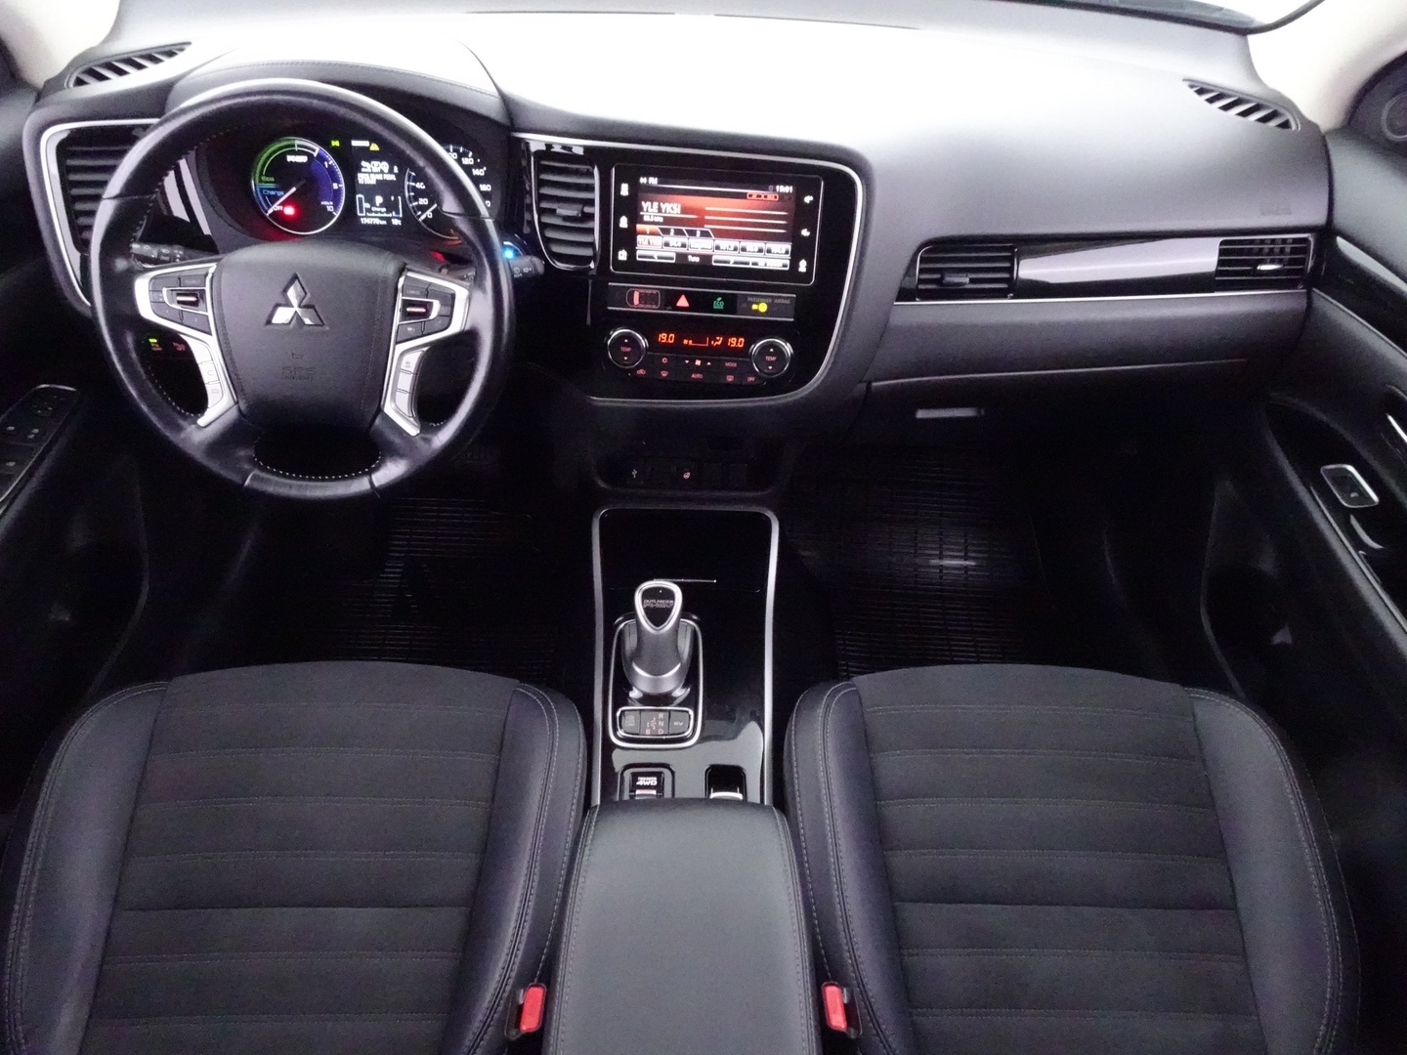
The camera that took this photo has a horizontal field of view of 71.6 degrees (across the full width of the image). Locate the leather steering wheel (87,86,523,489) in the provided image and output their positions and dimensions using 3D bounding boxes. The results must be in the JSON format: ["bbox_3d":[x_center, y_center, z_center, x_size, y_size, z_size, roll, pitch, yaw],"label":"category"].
[{"bbox_3d":[-0.365,-0.214,0.919,0.378,0.378,0.100,1,17,-2],"label":"leather steering wheel"}]

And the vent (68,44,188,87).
[{"bbox_3d":[-0.647,-0.518,1.107,0.145,0.028,0.052,-30,61,-22],"label":"vent"}]

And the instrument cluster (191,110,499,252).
[{"bbox_3d":[-0.368,-0.378,1.062,0.311,0.137,0.070,1,22,-2],"label":"instrument cluster"}]

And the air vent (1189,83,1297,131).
[{"bbox_3d":[0.631,-0.493,1.154,0.145,0.028,0.052,31,58,18],"label":"air vent"}]

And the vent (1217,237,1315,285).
[{"bbox_3d":[0.625,-0.308,1.112,0.103,0.052,0.040,-4,30,-8],"label":"vent"}]

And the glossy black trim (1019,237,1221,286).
[{"bbox_3d":[0.458,-0.300,1.088,0.227,0.048,0.030,-3,30,-8],"label":"glossy black trim"}]

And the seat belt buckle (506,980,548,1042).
[{"bbox_3d":[-0.139,0.398,0.778,0.032,0.055,0.047,1,37,-2],"label":"seat belt buckle"}]

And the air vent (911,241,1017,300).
[{"bbox_3d":[0.279,-0.287,1.072,0.108,0.059,0.040,-3,30,-8],"label":"air vent"}]

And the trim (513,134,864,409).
[{"bbox_3d":[-0.016,-0.267,1.012,0.323,0.234,0.090,4,22,1],"label":"trim"}]

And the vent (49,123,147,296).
[{"bbox_3d":[-0.595,-0.330,1.009,0.086,0.164,0.050,-2,25,-6],"label":"vent"}]

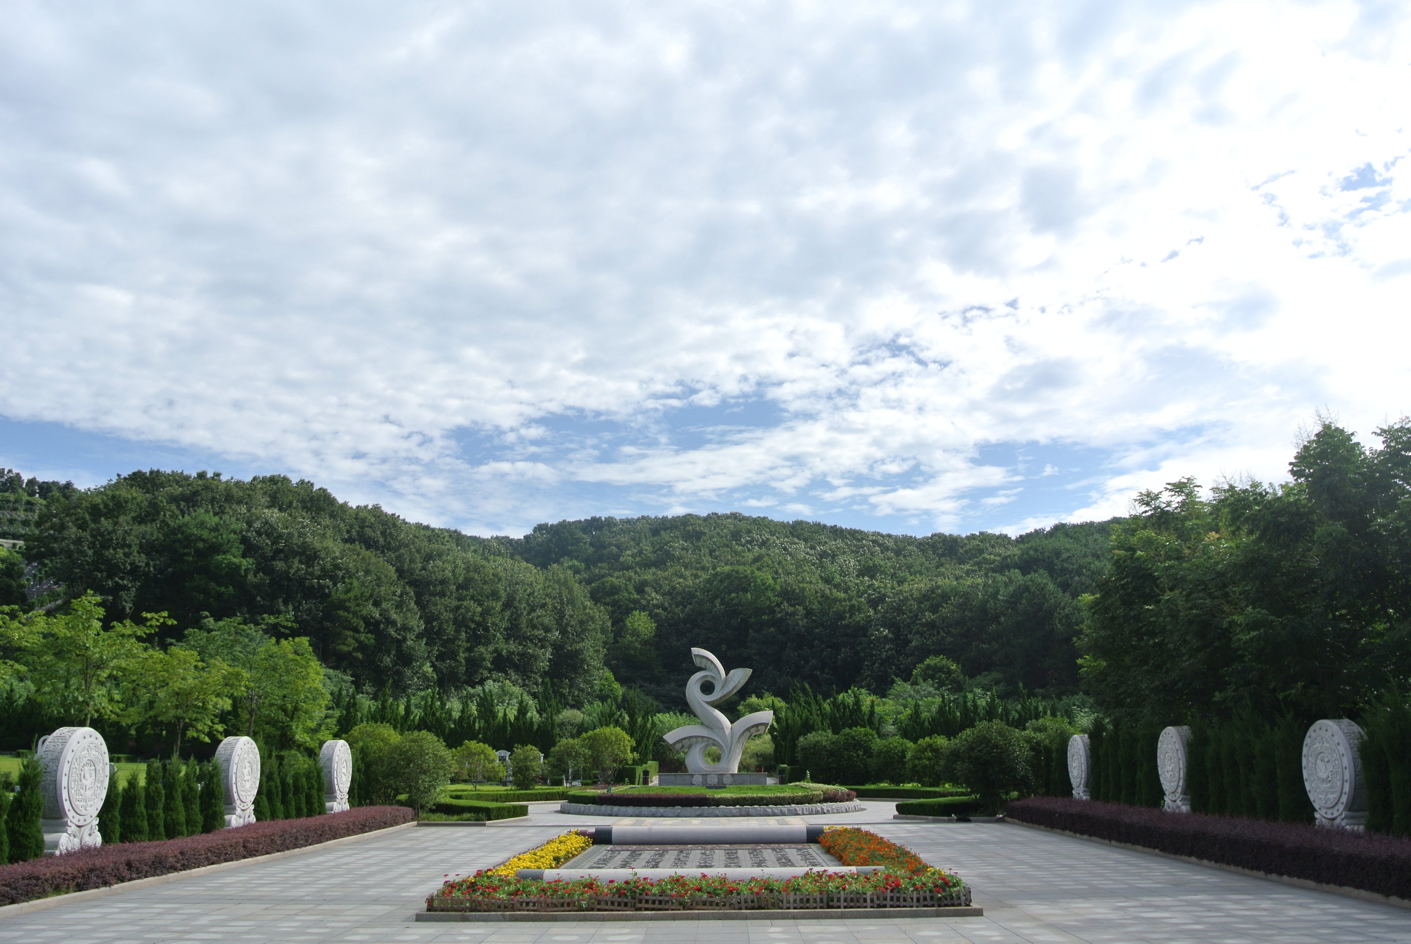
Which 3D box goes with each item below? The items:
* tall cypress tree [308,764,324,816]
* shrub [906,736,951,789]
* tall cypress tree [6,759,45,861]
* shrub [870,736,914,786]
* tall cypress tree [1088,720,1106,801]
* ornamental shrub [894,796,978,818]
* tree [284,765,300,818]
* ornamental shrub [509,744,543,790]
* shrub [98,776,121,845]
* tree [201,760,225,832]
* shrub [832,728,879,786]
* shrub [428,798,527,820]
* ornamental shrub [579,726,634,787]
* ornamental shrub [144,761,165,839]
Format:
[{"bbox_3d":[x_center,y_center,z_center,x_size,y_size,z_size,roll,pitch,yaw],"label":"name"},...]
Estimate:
[{"bbox_3d":[-9.245,7.701,28.032,0.400,1.540,0.400,0,-14,0],"label":"tall cypress tree"},{"bbox_3d":[11.177,14.526,58.956,2.277,2.652,2.227,0,-14,0],"label":"shrub"},{"bbox_3d":[-9.323,4.687,16.158,0.520,1.750,0.520,0,-14,0],"label":"tall cypress tree"},{"bbox_3d":[9.385,14.560,58.950,2.176,2.601,2.176,0,-14,0],"label":"shrub"},{"bbox_3d":[9.450,7.211,28.427,0.487,2.402,0.487,-1,-14,0],"label":"tall cypress tree"},{"bbox_3d":[6.552,9.353,32.928,2.436,0.386,2.184,-1,-14,0],"label":"ornamental shrub"},{"bbox_3d":[-9.396,7.389,26.686,0.403,1.546,0.403,-1,-14,0],"label":"tree"},{"bbox_3d":[-8.590,14.131,56.280,1.596,2.134,1.596,-1,-14,0],"label":"ornamental shrub"},{"bbox_3d":[-9.307,5.406,18.401,0.420,1.420,0.420,0,-14,0],"label":"shrub"},{"bbox_3d":[-9.283,6.252,22.281,0.450,1.620,0.450,0,-14,0],"label":"tree"},{"bbox_3d":[7.301,13.836,57.120,2.352,2.856,2.352,-1,-14,0],"label":"shrub"},{"bbox_3d":[-6.733,9.845,34.490,1.721,0.385,5.263,8,-16,-30],"label":"shrub"},{"bbox_3d":[-4.589,13.205,54.452,2.450,2.860,2.450,0,-14,0],"label":"ornamental shrub"},{"bbox_3d":[-9.298,5.706,19.923,0.380,1.560,0.380,0,-14,0],"label":"ornamental shrub"}]

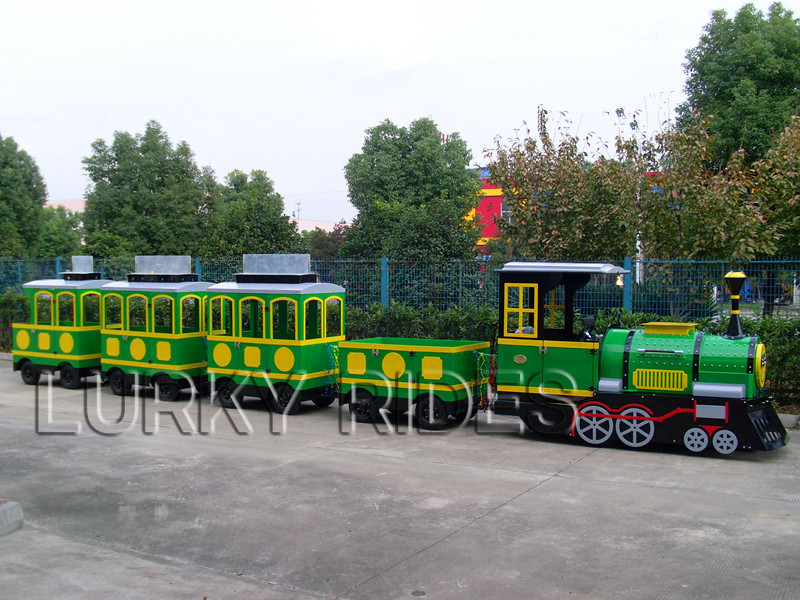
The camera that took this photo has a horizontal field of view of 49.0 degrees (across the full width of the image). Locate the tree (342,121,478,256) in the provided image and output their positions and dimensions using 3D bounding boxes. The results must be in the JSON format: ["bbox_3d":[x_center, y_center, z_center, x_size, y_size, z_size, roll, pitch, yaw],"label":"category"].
[{"bbox_3d":[0.380,-2.780,28.900,4.600,6.400,4.500,0,3,0],"label":"tree"}]

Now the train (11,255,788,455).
[{"bbox_3d":[-0.945,0.391,10.509,10.166,1.802,1.037,1,3,29],"label":"train"}]

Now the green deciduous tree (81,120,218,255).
[{"bbox_3d":[-9.400,-3.220,32.900,5.000,7.000,4.900,0,3,0],"label":"green deciduous tree"}]

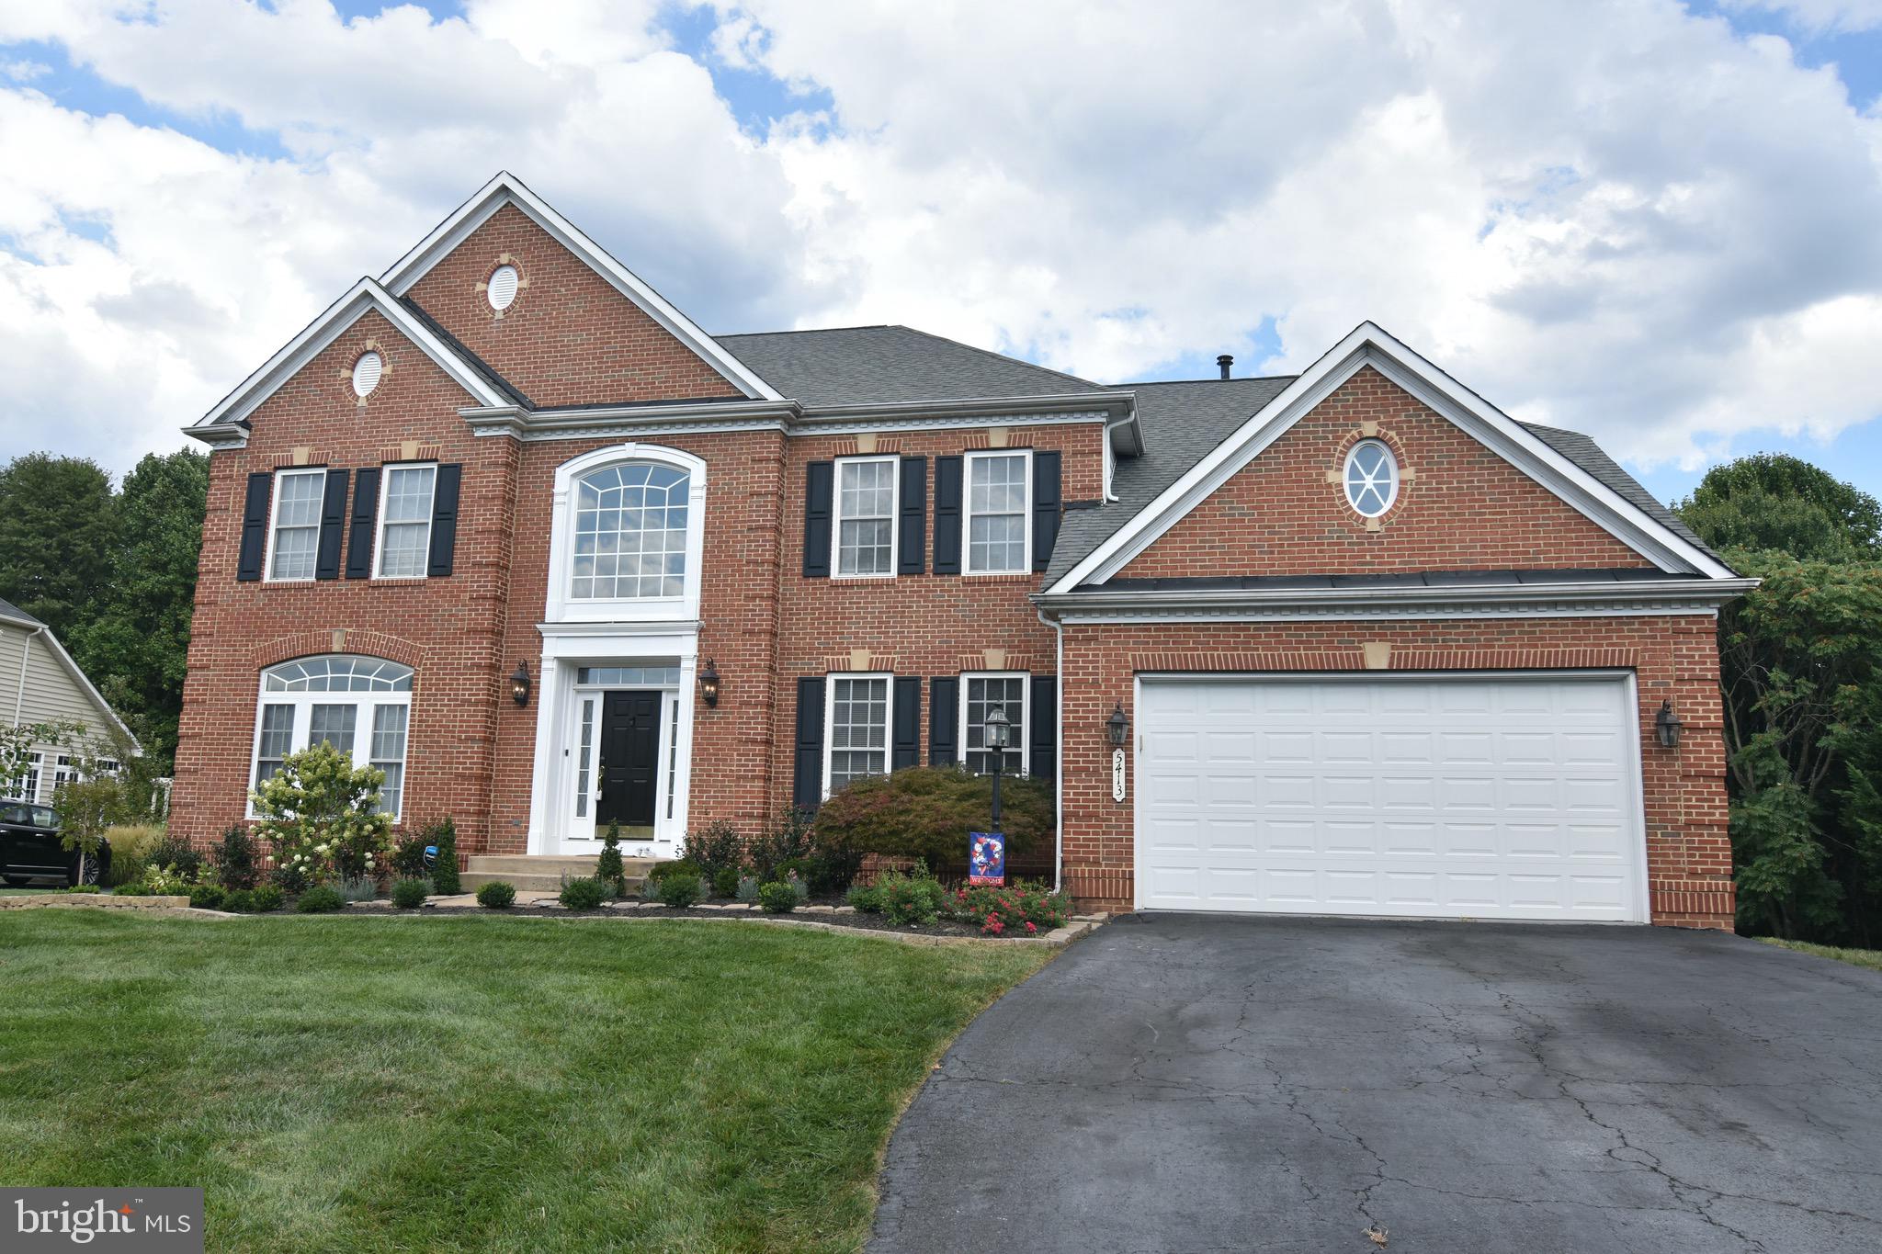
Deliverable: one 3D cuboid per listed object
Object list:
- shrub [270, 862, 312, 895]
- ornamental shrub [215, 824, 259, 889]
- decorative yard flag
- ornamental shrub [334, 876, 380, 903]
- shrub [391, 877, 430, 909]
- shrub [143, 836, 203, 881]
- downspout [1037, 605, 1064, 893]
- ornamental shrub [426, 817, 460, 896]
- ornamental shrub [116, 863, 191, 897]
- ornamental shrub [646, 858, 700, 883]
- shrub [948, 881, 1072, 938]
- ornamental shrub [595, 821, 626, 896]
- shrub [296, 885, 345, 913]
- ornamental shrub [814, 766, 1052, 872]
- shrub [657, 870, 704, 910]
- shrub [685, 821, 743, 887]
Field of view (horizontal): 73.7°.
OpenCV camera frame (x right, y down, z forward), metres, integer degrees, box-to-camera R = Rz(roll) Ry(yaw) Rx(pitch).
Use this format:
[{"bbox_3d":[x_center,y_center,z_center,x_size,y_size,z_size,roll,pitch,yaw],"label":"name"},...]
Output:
[{"bbox_3d":[-7.699,2.985,14.845,0.432,0.392,0.432,-1,-9,10],"label":"shrub"},{"bbox_3d":[-8.918,2.923,15.915,0.480,0.815,0.480,-1,-10,11],"label":"ornamental shrub"},{"bbox_3d":[0.413,2.077,11.194,0.305,0.466,0.030,-1,-10,11],"label":"decorative yard flag"},{"bbox_3d":[-6.573,2.956,14.126,0.465,0.308,0.465,-1,-9,10],"label":"ornamental shrub"},{"bbox_3d":[-5.666,2.845,13.410,0.376,0.338,0.376,-1,-9,10],"label":"shrub"},{"bbox_3d":[-10.105,3.078,16.539,0.676,0.618,0.608,-1,-10,11],"label":"shrub"},{"bbox_3d":[1.209,1.317,13.862,0.293,3.180,0.120,-1,-10,11],"label":"downspout"},{"bbox_3d":[-5.802,2.676,14.646,0.367,0.911,0.367,-1,-9,10],"label":"ornamental shrub"},{"bbox_3d":[-9.192,2.939,14.621,0.843,0.369,0.548,-1,-10,11],"label":"ornamental shrub"},{"bbox_3d":[-3.024,2.832,14.210,0.586,0.425,0.586,-1,-9,10],"label":"ornamental shrub"},{"bbox_3d":[0.618,2.558,11.533,1.099,0.443,0.824,-1,-10,11],"label":"shrub"},{"bbox_3d":[-3.823,2.692,14.521,0.328,0.861,0.328,-1,-10,11],"label":"ornamental shrub"},{"bbox_3d":[-6.478,2.841,13.098,0.454,0.300,0.454,-1,-9,10],"label":"shrub"},{"bbox_3d":[-0.118,2.351,14.676,2.735,1.426,2.350,-1,-9,10],"label":"ornamental shrub"},{"bbox_3d":[-2.755,2.779,13.242,0.486,0.395,0.486,-1,-9,10],"label":"shrub"},{"bbox_3d":[-2.791,2.815,15.354,0.726,0.903,0.726,-1,-9,10],"label":"shrub"}]

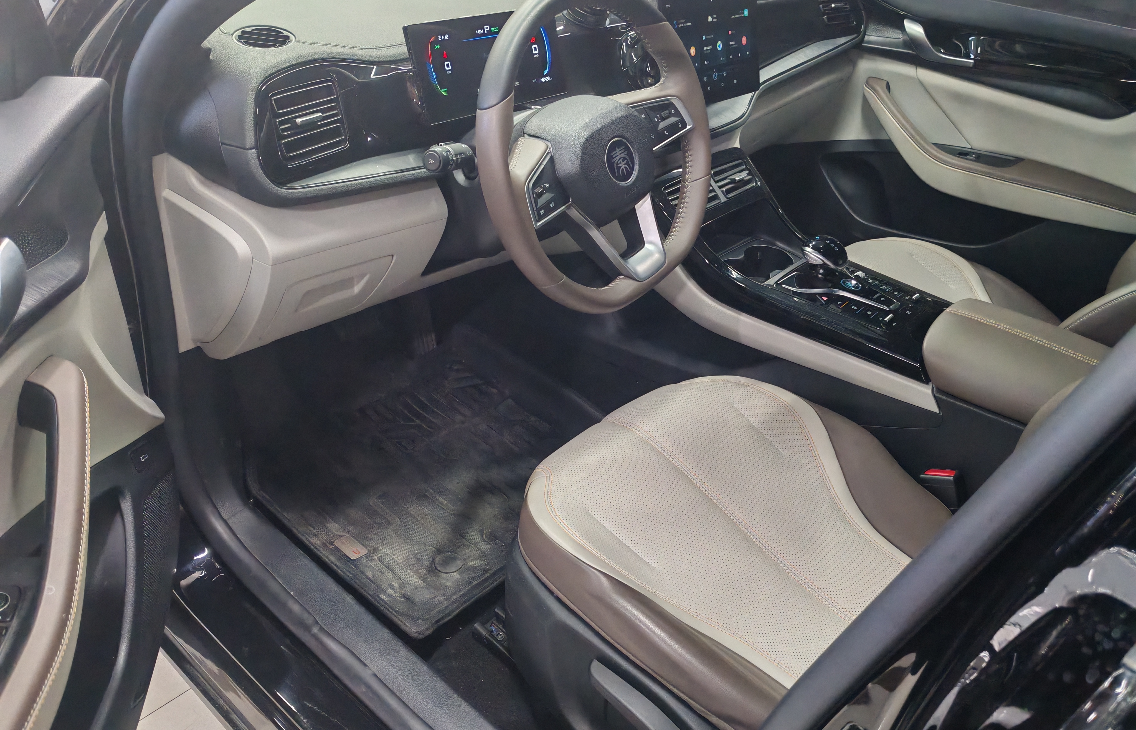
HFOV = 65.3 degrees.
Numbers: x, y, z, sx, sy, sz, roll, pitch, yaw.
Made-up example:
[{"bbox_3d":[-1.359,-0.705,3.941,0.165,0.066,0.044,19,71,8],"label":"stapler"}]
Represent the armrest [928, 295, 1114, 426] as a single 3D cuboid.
[{"bbox_3d":[0.621,0.004,1.159,0.285,0.087,0.210,28,39,32],"label":"armrest"}]

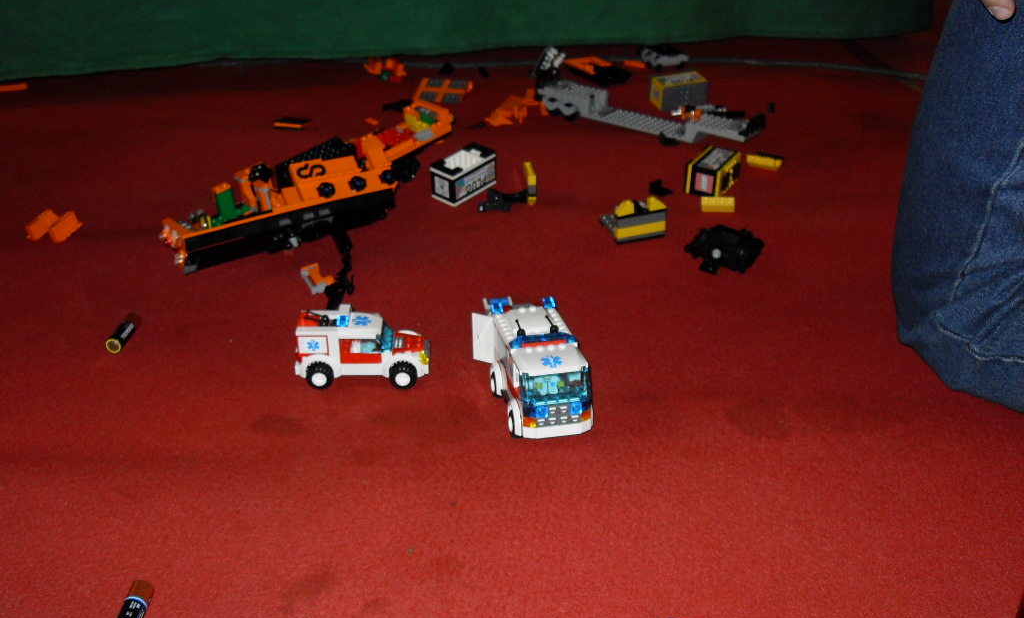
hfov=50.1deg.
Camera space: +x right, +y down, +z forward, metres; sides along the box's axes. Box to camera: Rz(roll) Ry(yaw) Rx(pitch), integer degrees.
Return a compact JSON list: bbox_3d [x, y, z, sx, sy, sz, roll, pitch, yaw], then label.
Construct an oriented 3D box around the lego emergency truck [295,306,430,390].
[{"bbox_3d":[-0.114,0.029,0.843,0.101,0.056,0.040,0,31,0],"label":"lego emergency truck"}]

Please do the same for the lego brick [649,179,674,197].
[{"bbox_3d":[0.156,-0.126,1.143,0.024,0.012,0.018,0,31,0],"label":"lego brick"}]

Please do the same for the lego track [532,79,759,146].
[{"bbox_3d":[0.157,-0.225,1.297,0.268,0.032,0.050,19,33,29],"label":"lego track"}]

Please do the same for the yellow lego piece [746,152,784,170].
[{"bbox_3d":[0.281,-0.164,1.215,0.032,0.010,0.016,15,34,24],"label":"yellow lego piece"}]

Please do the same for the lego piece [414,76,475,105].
[{"bbox_3d":[-0.089,-0.281,1.409,0.061,0.008,0.064,4,38,8],"label":"lego piece"}]

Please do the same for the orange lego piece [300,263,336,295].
[{"bbox_3d":[-0.173,-0.026,0.980,0.026,0.010,0.034,-12,33,-20],"label":"orange lego piece"}]

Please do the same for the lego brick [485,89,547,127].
[{"bbox_3d":[0.004,-0.244,1.329,0.062,0.022,0.054,-11,33,-17],"label":"lego brick"}]

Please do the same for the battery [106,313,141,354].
[{"bbox_3d":[-0.320,0.019,0.901,0.014,0.014,0.050,1,31,2],"label":"battery"}]

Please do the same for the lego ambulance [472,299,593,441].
[{"bbox_3d":[0.017,0.041,0.818,0.063,0.062,0.109,-8,32,-13],"label":"lego ambulance"}]

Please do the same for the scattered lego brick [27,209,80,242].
[{"bbox_3d":[-0.455,-0.082,1.089,0.044,0.014,0.043,8,32,14],"label":"scattered lego brick"}]

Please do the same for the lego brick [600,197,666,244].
[{"bbox_3d":[0.119,-0.095,1.076,0.049,0.039,0.046,-10,32,-15],"label":"lego brick"}]

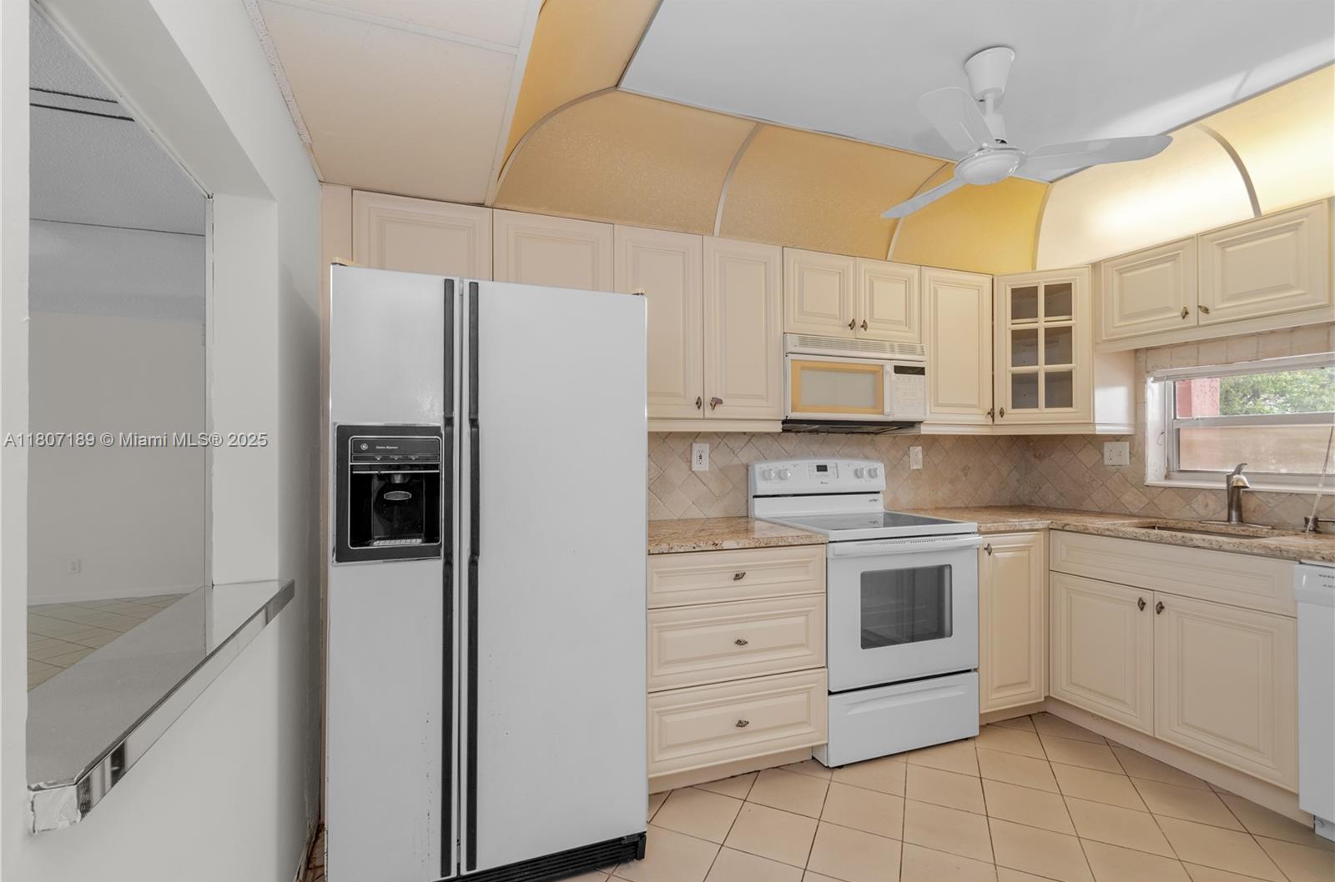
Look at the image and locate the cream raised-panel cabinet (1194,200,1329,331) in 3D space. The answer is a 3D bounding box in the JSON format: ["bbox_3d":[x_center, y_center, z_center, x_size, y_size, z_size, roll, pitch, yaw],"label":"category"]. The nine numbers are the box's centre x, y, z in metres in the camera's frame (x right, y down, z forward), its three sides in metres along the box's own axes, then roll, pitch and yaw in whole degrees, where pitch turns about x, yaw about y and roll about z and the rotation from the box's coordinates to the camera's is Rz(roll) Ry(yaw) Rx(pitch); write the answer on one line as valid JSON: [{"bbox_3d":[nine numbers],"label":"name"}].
[{"bbox_3d":[2.403,-0.665,2.191,0.320,0.385,0.370,1,-2,-23],"label":"cream raised-panel cabinet"}]

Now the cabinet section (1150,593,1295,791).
[{"bbox_3d":[2.259,0.870,2.091,0.600,0.572,0.406,0,-1,-19],"label":"cabinet section"}]

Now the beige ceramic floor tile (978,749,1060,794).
[{"bbox_3d":[1.362,1.291,2.181,0.252,0.010,0.252,-1,-2,25],"label":"beige ceramic floor tile"}]

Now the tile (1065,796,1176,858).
[{"bbox_3d":[1.467,1.262,1.813,0.249,0.012,0.249,-1,-2,25],"label":"tile"}]

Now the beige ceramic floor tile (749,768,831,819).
[{"bbox_3d":[0.453,1.283,2.037,0.250,0.010,0.250,-1,-2,25],"label":"beige ceramic floor tile"}]

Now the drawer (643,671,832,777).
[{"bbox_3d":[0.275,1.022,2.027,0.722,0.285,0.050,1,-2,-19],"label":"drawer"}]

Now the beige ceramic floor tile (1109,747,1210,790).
[{"bbox_3d":[1.933,1.292,2.198,0.252,0.010,0.252,-1,-2,25],"label":"beige ceramic floor tile"}]

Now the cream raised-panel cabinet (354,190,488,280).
[{"bbox_3d":[-0.932,-0.674,2.168,0.464,0.405,0.350,1,-2,-19],"label":"cream raised-panel cabinet"}]

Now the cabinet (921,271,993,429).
[{"bbox_3d":[1.415,-0.440,2.974,0.460,0.825,0.350,1,-2,-19],"label":"cabinet"}]

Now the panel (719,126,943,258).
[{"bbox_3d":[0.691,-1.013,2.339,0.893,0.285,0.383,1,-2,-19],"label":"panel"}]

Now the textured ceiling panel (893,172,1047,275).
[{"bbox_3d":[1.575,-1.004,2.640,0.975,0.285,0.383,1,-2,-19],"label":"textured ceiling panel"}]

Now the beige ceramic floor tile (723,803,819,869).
[{"bbox_3d":[0.345,1.278,1.807,0.250,0.010,0.250,-1,-2,25],"label":"beige ceramic floor tile"}]

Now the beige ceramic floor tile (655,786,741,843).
[{"bbox_3d":[0.115,1.281,1.915,0.250,0.010,0.250,-1,-2,25],"label":"beige ceramic floor tile"}]

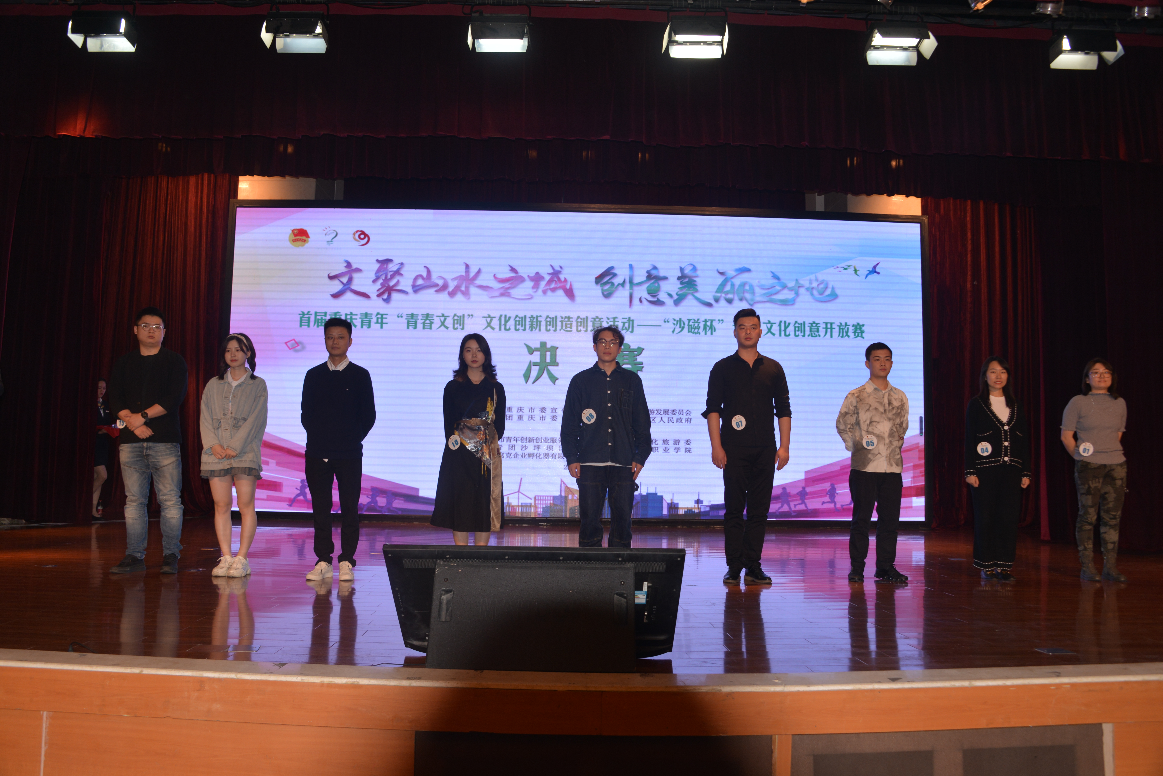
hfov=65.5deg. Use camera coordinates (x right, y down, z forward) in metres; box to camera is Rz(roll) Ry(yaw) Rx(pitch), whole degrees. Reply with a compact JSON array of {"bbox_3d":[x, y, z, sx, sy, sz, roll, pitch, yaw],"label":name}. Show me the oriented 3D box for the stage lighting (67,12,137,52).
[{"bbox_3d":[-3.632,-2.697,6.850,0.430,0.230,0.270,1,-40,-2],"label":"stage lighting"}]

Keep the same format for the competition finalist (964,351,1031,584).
[{"bbox_3d":[3.016,0.572,6.610,0.470,1.608,0.320,1,-5,-2],"label":"competition finalist"}]

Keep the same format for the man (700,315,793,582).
[{"bbox_3d":[1.129,0.377,6.211,0.610,1.867,0.360,1,-5,-2],"label":"man"}]

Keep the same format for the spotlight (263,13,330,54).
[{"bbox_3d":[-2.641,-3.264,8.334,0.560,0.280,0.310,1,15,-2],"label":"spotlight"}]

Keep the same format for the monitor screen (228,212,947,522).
[{"bbox_3d":[0.011,-0.314,11.275,8.700,3.850,0.180,1,-5,-2],"label":"monitor screen"}]

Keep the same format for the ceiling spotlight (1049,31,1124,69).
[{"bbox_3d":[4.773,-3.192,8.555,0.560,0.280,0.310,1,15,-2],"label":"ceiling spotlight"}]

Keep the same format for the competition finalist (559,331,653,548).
[{"bbox_3d":[0.170,0.438,6.140,0.600,1.710,0.320,1,-5,-1],"label":"competition finalist"}]

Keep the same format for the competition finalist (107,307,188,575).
[{"bbox_3d":[-2.944,0.341,6.190,0.560,1.804,0.400,2,-5,-10],"label":"competition finalist"}]

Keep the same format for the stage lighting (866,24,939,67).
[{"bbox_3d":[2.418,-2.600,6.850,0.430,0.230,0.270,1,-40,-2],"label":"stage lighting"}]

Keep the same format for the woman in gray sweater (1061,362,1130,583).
[{"bbox_3d":[3.601,0.575,6.330,0.430,1.560,0.330,0,-5,8],"label":"woman in gray sweater"}]

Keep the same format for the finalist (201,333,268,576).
[{"bbox_3d":[-2.315,0.435,6.091,0.460,1.620,0.360,1,-5,-2],"label":"finalist"}]

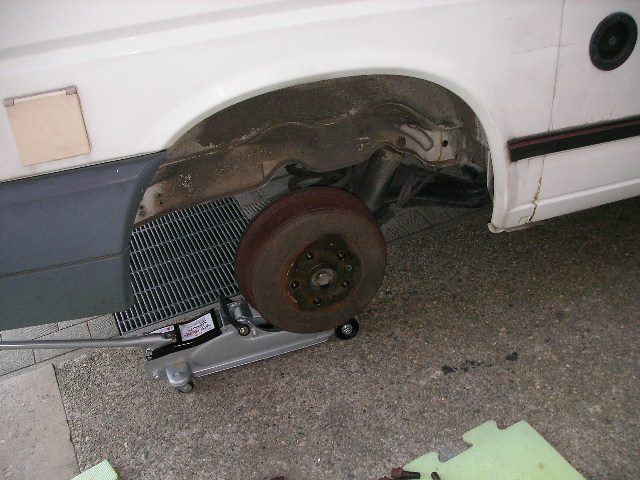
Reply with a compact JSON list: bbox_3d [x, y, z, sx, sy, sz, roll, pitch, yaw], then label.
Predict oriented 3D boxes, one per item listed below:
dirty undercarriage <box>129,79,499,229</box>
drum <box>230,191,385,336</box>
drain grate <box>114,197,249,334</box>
[{"bbox_3d":[-0.017,-0.171,1.397,0.690,0.360,0.360,-15,32,-14],"label":"dirty undercarriage"},{"bbox_3d":[-0.006,0.057,1.405,0.312,0.312,0.092,-15,32,-14],"label":"drum"},{"bbox_3d":[-0.379,0.040,1.914,0.425,0.030,0.440,-18,46,-18],"label":"drain grate"}]

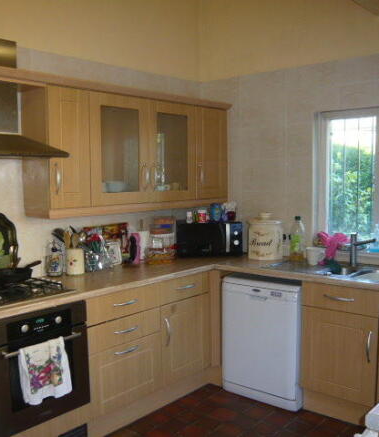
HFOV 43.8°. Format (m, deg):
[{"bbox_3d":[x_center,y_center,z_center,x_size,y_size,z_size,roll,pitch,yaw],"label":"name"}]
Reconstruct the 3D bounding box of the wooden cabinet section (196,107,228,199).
[{"bbox_3d":[0.068,-0.516,3.881,0.310,0.714,0.401,3,6,41],"label":"wooden cabinet section"}]

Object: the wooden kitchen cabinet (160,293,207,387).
[{"bbox_3d":[-0.229,0.856,3.560,0.550,0.566,0.520,2,5,40],"label":"wooden kitchen cabinet"}]

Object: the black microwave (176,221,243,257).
[{"bbox_3d":[0.154,0.178,3.920,0.515,0.280,0.350,-1,4,-2],"label":"black microwave"}]

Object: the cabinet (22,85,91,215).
[{"bbox_3d":[-0.843,-0.407,2.967,0.303,0.750,0.303,2,5,40],"label":"cabinet"}]

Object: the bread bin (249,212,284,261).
[{"bbox_3d":[0.634,0.156,3.884,0.250,0.365,0.205,1,4,30],"label":"bread bin"}]

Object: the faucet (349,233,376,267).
[{"bbox_3d":[1.206,0.225,3.287,0.050,0.235,0.185,-4,5,-40],"label":"faucet"}]

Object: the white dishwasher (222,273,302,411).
[{"bbox_3d":[0.672,0.841,3.531,0.599,0.851,0.585,2,5,40],"label":"white dishwasher"}]

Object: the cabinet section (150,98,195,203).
[{"bbox_3d":[-0.227,-0.485,3.543,0.310,0.714,0.500,3,6,41],"label":"cabinet section"}]

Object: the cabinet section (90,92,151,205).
[{"bbox_3d":[-0.553,-0.450,3.168,0.310,0.714,0.502,3,6,41],"label":"cabinet section"}]

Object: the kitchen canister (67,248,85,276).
[{"bbox_3d":[-0.804,0.309,3.336,0.120,0.168,0.120,-1,4,0],"label":"kitchen canister"}]

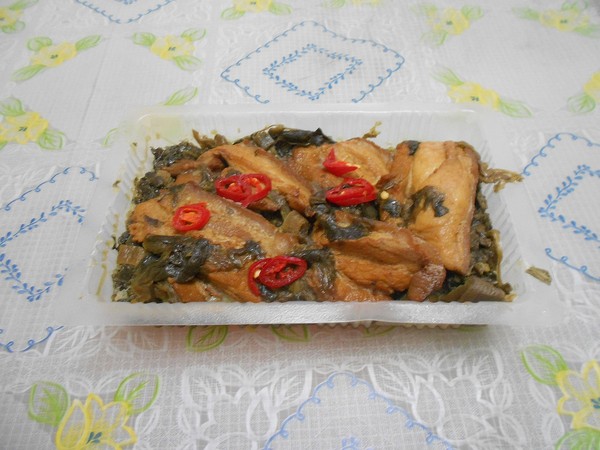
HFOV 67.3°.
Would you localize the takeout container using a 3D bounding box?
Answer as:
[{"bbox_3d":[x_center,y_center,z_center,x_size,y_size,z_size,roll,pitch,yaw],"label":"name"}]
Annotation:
[{"bbox_3d":[0.004,-0.001,0.240,0.213,0.045,0.131,0,57,1],"label":"takeout container"}]

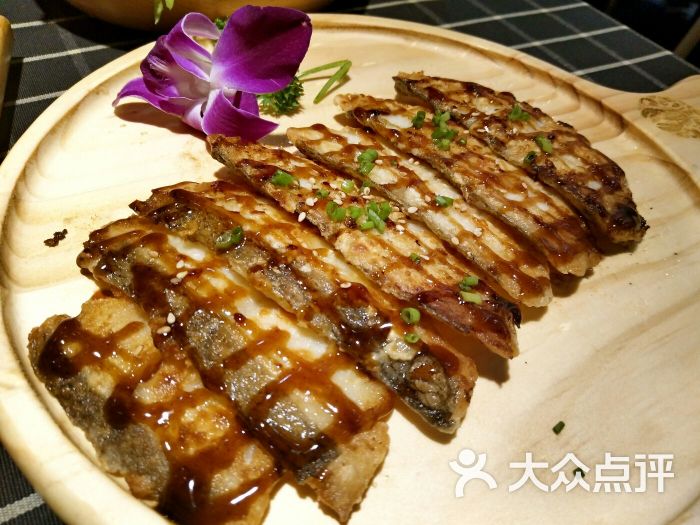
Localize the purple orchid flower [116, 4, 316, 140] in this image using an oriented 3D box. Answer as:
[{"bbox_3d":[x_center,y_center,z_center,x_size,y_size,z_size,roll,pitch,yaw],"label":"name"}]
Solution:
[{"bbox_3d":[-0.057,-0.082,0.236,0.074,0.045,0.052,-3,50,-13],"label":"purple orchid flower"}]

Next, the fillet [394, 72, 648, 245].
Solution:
[{"bbox_3d":[0.068,-0.050,0.211,0.115,0.017,0.041,39,54,22],"label":"fillet"}]

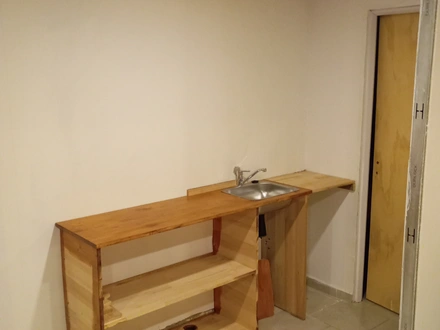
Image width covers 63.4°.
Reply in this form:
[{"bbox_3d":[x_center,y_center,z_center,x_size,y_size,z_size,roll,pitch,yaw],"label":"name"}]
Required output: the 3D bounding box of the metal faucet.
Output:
[{"bbox_3d":[0.196,0.081,2.309,0.255,0.132,0.052,6,10,41],"label":"metal faucet"}]

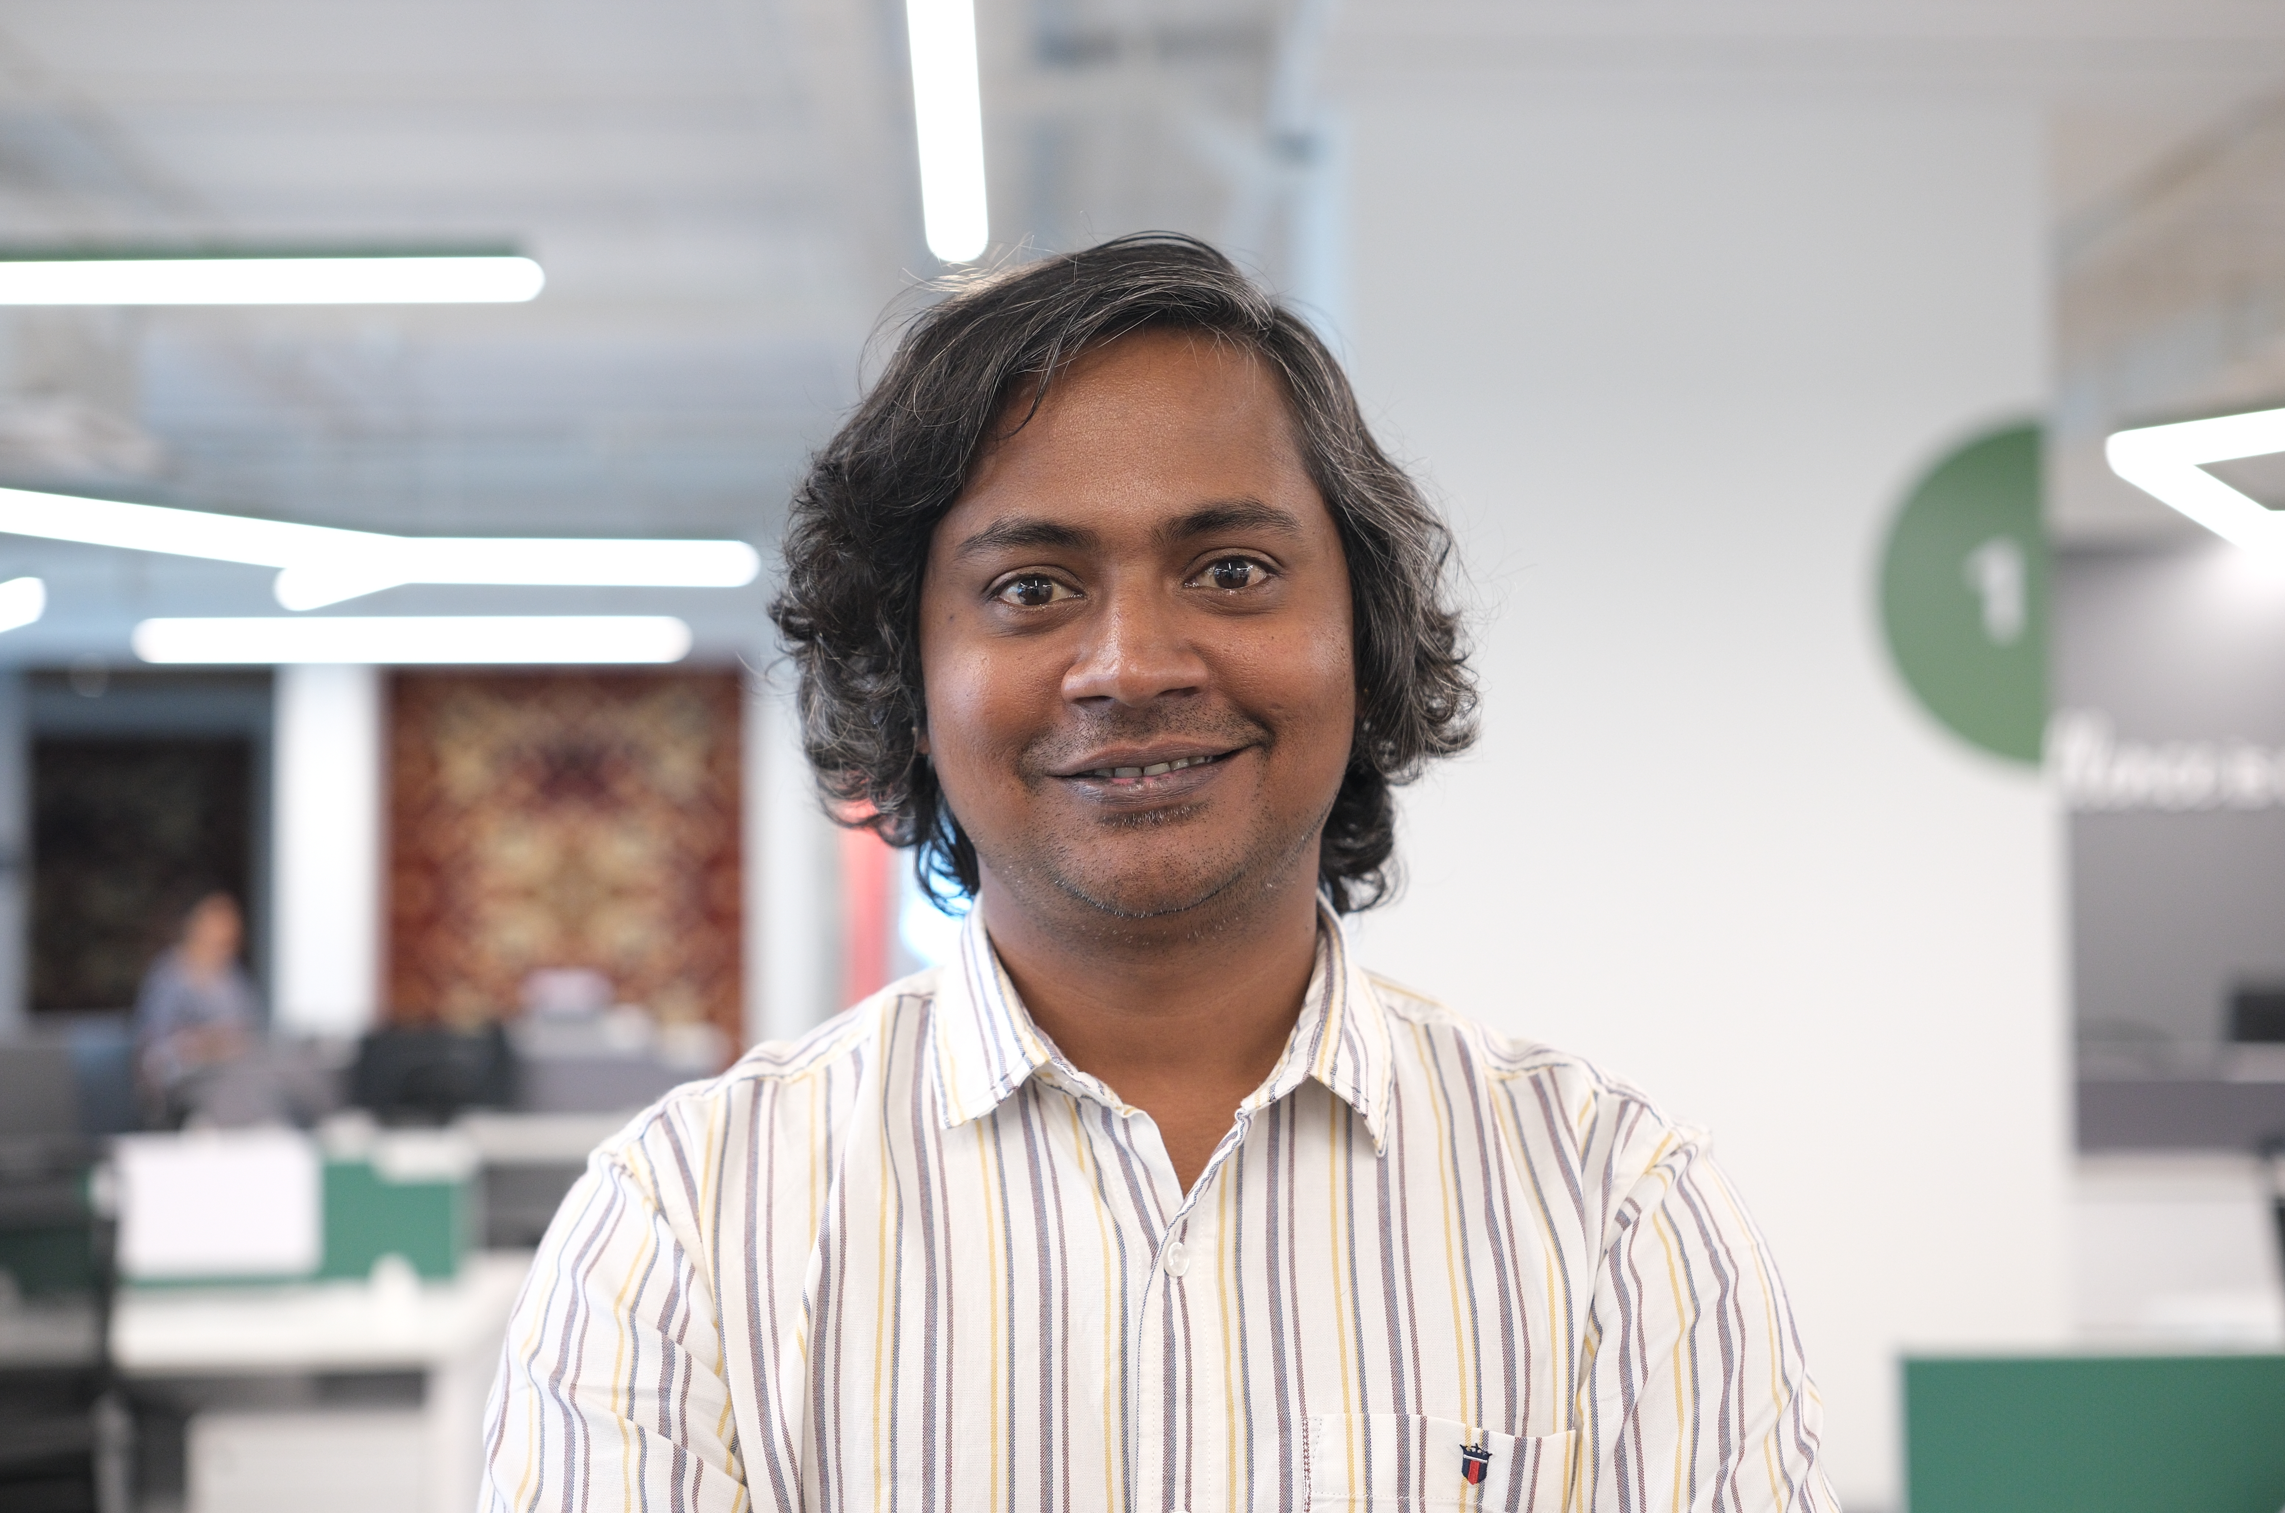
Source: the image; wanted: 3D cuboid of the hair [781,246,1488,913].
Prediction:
[{"bbox_3d":[-0.007,-0.064,1.110,0.245,0.240,0.225,-3,-2,0],"label":"hair"}]

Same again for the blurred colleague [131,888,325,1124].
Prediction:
[{"bbox_3d":[-2.707,1.050,9.500,0.750,1.280,0.520,-3,-4,37],"label":"blurred colleague"}]

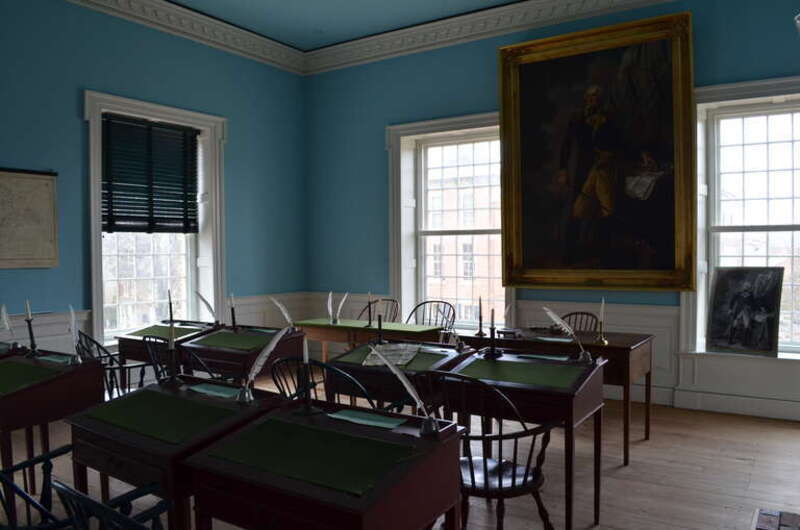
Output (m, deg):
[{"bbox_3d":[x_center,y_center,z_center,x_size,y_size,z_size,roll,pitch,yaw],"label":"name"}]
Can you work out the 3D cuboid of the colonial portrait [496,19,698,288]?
[{"bbox_3d":[1.751,-0.949,5.485,1.740,2.320,0.120,1,2,33],"label":"colonial portrait"}]

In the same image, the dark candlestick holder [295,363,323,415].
[{"bbox_3d":[-0.351,0.465,2.289,0.106,0.188,0.106,0,3,0],"label":"dark candlestick holder"}]

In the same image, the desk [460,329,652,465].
[{"bbox_3d":[1.135,0.898,4.418,1.276,0.773,0.660,1,2,33],"label":"desk"}]

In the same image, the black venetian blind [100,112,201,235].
[{"bbox_3d":[-2.384,-0.854,5.807,0.070,1.070,1.100,1,2,33],"label":"black venetian blind"}]

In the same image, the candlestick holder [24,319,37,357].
[{"bbox_3d":[-2.006,0.395,3.258,0.075,0.200,0.075,1,2,33],"label":"candlestick holder"}]

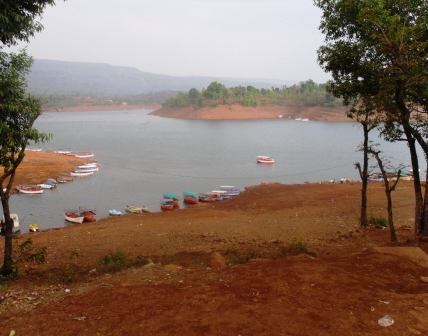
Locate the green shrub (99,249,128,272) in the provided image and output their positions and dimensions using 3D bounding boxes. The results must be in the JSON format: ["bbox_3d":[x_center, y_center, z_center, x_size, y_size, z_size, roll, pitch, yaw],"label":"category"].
[{"bbox_3d":[-2.884,2.655,13.000,0.820,0.620,0.720,0,9,0],"label":"green shrub"}]

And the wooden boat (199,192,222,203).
[{"bbox_3d":[-0.741,5.176,82.981,4.600,1.600,1.700,5,10,28],"label":"wooden boat"}]

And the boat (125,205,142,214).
[{"bbox_3d":[-13.426,6.711,75.674,3.000,1.000,1.600,5,10,32],"label":"boat"}]

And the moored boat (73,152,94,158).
[{"bbox_3d":[-40.676,-3.769,142.933,5.400,1.100,1.700,-1,9,-9],"label":"moored boat"}]

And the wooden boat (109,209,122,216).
[{"bbox_3d":[-15.999,7.085,73.368,2.400,0.950,1.450,5,10,32],"label":"wooden boat"}]

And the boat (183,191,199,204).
[{"bbox_3d":[-4.233,5.330,81.465,1.600,2.000,4.800,-5,10,-30],"label":"boat"}]

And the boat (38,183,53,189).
[{"bbox_3d":[-35.163,3.470,95.092,4.200,1.300,1.600,4,10,25],"label":"boat"}]

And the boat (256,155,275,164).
[{"bbox_3d":[15.069,-2.472,132.389,5.600,2.200,1.800,5,10,30],"label":"boat"}]

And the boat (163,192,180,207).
[{"bbox_3d":[-7.564,5.446,80.235,1.700,1.900,5.000,-4,10,-25],"label":"boat"}]

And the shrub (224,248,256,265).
[{"bbox_3d":[0.702,2.350,12.000,0.820,0.400,0.600,0,9,0],"label":"shrub"}]

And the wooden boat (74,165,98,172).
[{"bbox_3d":[-32.444,0.150,115.414,5.600,1.700,1.800,-2,9,-12],"label":"wooden boat"}]

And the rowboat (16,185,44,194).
[{"bbox_3d":[-36.273,4.316,89.575,4.900,1.300,1.700,2,9,13],"label":"rowboat"}]

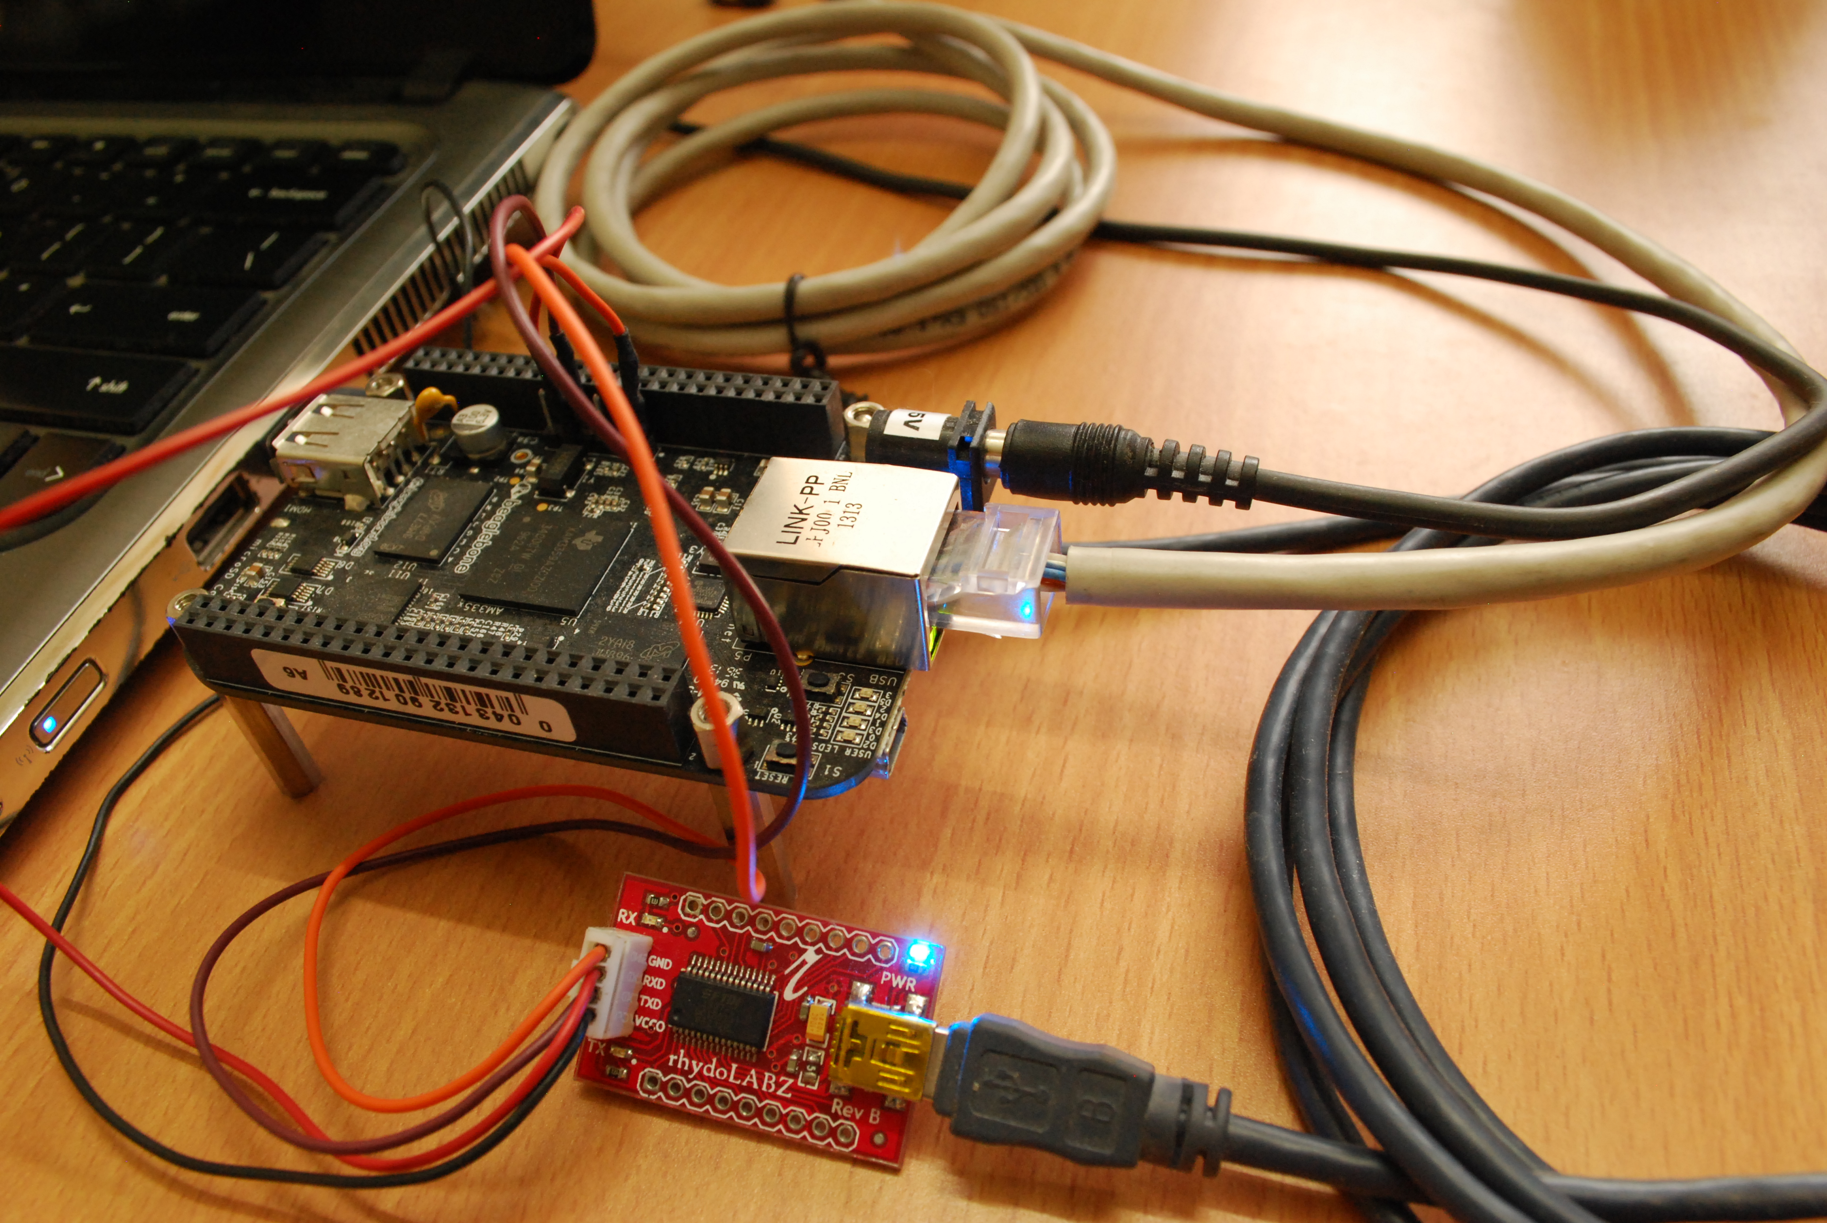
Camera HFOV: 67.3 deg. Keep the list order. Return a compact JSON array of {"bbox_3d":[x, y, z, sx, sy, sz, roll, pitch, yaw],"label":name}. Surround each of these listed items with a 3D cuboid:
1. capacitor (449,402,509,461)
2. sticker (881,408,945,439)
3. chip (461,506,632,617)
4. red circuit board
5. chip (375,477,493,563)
[{"bbox_3d":[-0.055,-0.023,0.176,0.006,0.005,0.006,8,47,16],"label":"capacitor"},{"bbox_3d":[0.001,-0.022,0.156,0.006,0.001,0.005,8,47,16],"label":"sticker"},{"bbox_3d":[-0.043,-0.006,0.161,0.015,0.001,0.015,8,47,16],"label":"chip"},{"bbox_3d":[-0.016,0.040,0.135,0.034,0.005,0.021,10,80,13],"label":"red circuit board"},{"bbox_3d":[-0.058,-0.011,0.168,0.009,0.001,0.014,8,47,16],"label":"chip"}]

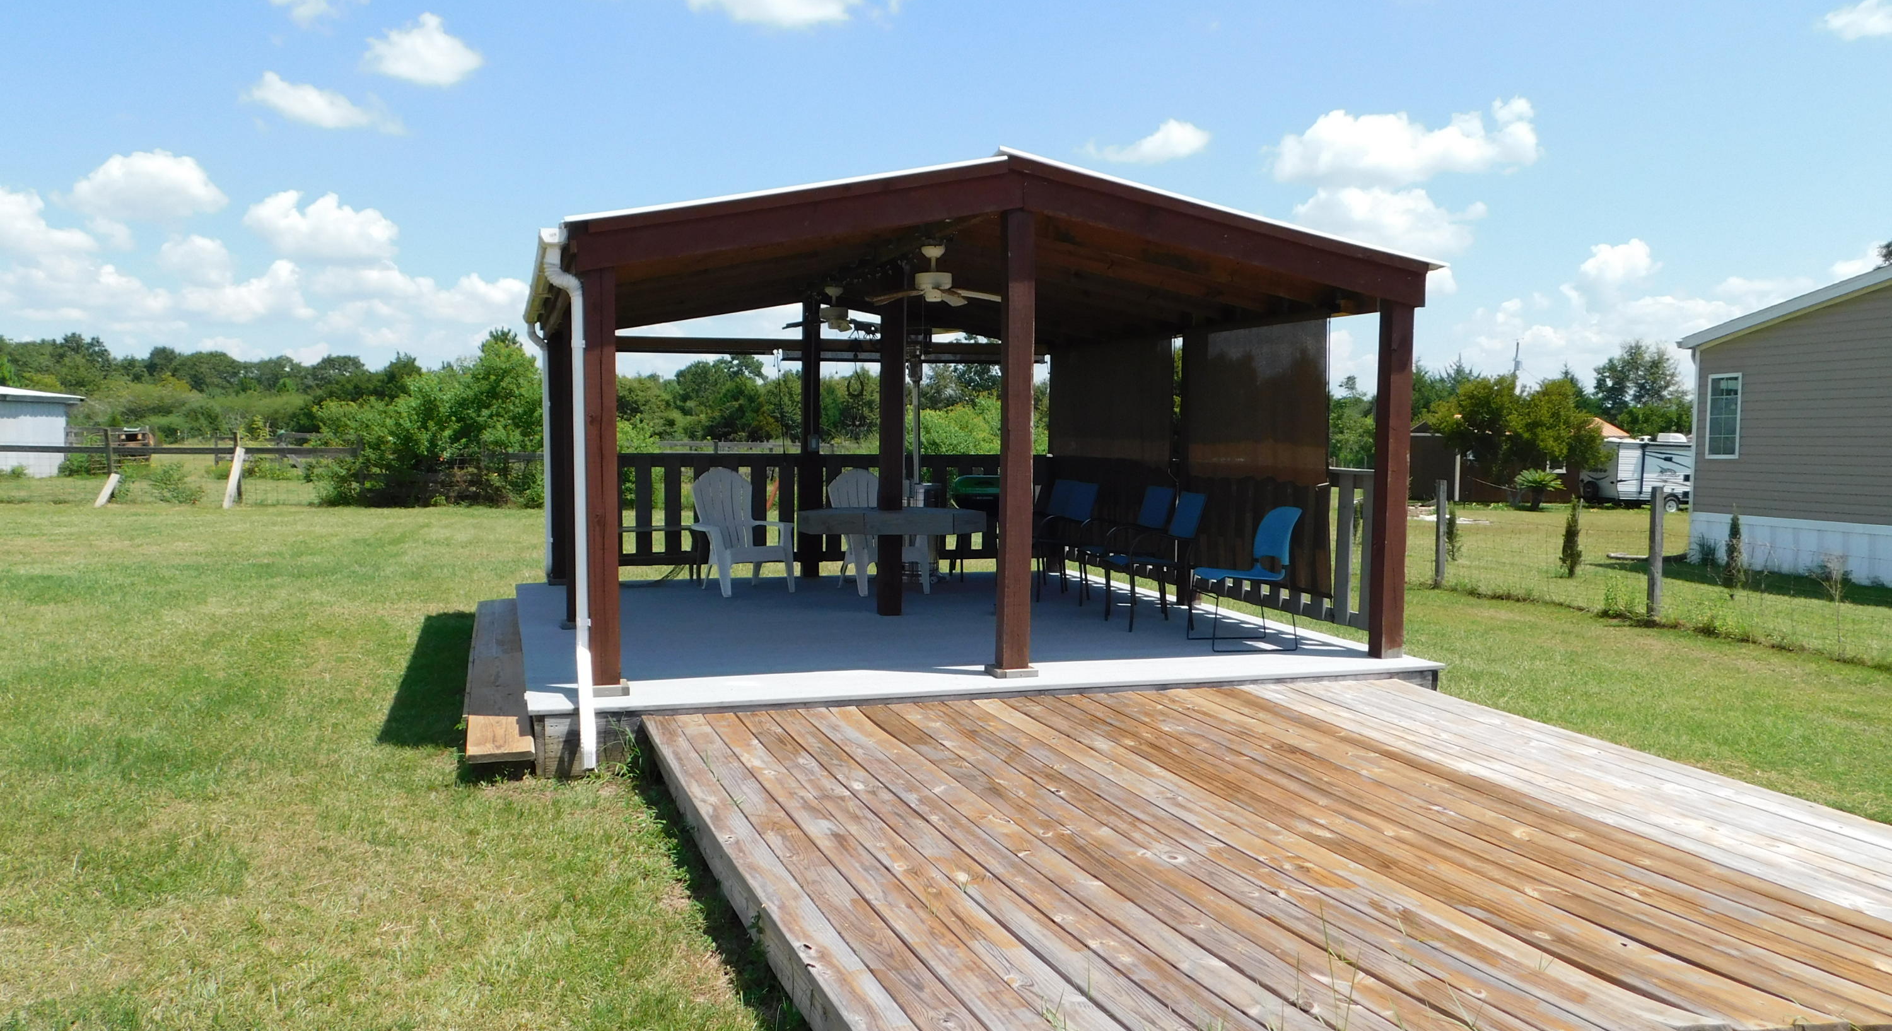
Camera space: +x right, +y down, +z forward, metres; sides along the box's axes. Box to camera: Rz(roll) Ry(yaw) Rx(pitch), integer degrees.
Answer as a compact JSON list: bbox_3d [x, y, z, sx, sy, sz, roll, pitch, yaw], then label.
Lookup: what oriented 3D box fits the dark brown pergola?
[{"bbox_3d":[-0.304,-0.523,9.428,5.019,2.991,5.546,0,3,-18],"label":"dark brown pergola"}]

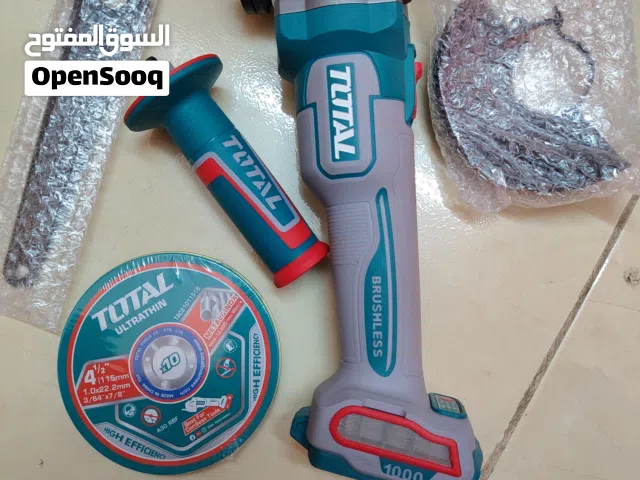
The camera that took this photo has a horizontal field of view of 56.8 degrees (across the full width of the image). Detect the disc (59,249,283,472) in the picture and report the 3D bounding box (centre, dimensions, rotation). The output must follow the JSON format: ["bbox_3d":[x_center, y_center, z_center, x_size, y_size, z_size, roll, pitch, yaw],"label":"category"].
[{"bbox_3d":[-0.081,0.066,0.321,0.117,0.013,0.117,0,85,-3],"label":"disc"}]

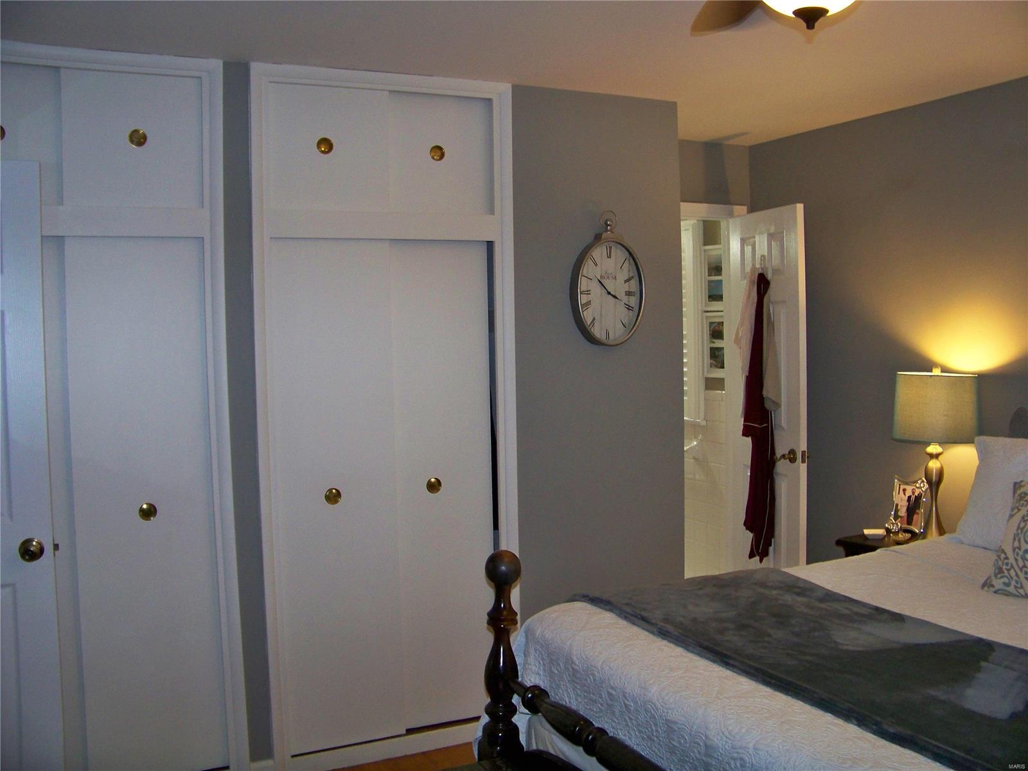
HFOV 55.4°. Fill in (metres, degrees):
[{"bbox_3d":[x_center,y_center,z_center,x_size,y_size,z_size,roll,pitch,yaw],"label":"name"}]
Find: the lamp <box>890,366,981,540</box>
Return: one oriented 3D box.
[{"bbox_3d":[1.646,0.273,3.826,0.311,0.695,0.311,-3,5,-24],"label":"lamp"}]

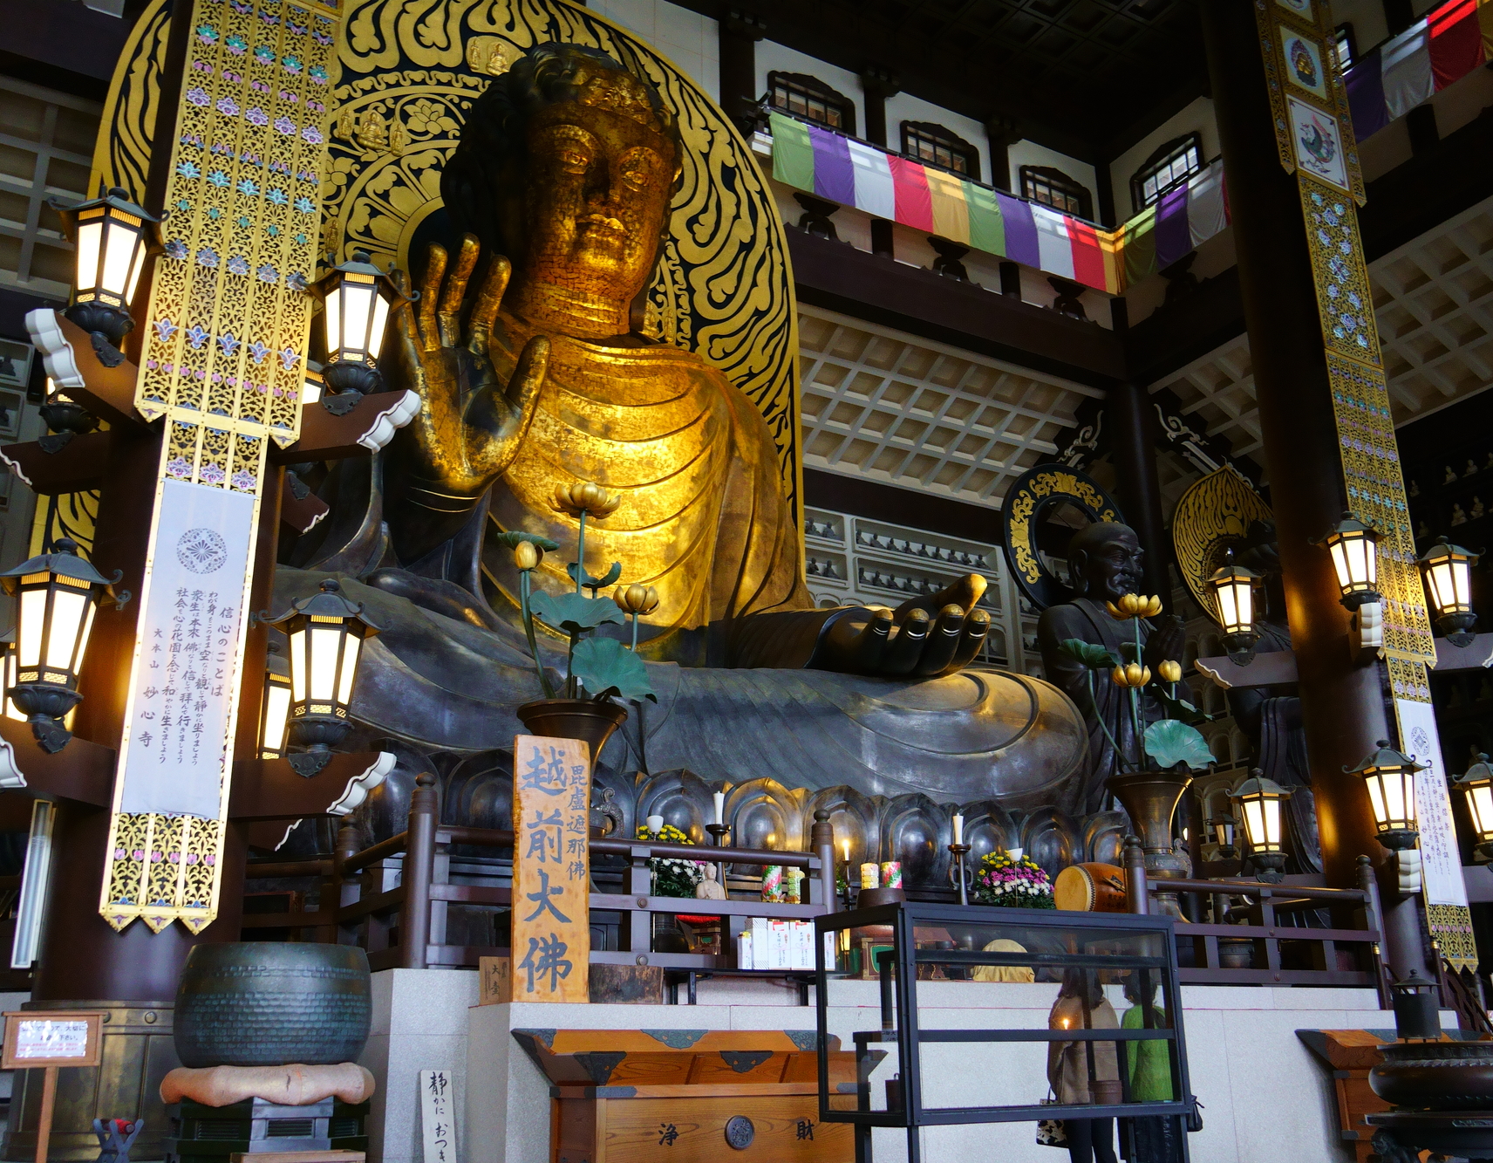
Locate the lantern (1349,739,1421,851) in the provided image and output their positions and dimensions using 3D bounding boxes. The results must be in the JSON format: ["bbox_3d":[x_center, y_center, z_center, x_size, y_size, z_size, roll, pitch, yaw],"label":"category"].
[{"bbox_3d":[7.874,2.611,16.571,0.770,1.383,0.770,10,-22,-28],"label":"lantern"}]

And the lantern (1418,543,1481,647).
[{"bbox_3d":[9.650,0.050,18.556,0.770,1.404,0.770,10,-22,-28],"label":"lantern"}]

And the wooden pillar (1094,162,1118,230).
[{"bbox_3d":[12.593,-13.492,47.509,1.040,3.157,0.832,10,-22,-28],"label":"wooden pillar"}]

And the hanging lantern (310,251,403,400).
[{"bbox_3d":[-3.312,-2.179,11.471,0.770,1.404,0.770,10,-22,-28],"label":"hanging lantern"}]

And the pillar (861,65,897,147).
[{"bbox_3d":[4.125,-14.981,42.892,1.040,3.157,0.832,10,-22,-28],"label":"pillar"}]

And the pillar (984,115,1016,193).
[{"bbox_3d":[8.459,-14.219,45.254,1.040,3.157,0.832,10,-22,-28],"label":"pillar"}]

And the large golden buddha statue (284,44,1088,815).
[{"bbox_3d":[-2.397,-3.909,24.080,14.144,17.160,10.400,10,-22,-28],"label":"large golden buddha statue"}]

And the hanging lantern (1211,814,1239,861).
[{"bbox_3d":[14.221,7.545,40.292,0.770,1.404,0.770,10,-22,-28],"label":"hanging lantern"}]

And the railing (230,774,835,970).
[{"bbox_3d":[-1.876,2.696,11.827,5.013,1.414,2.184,10,-22,-28],"label":"railing"}]

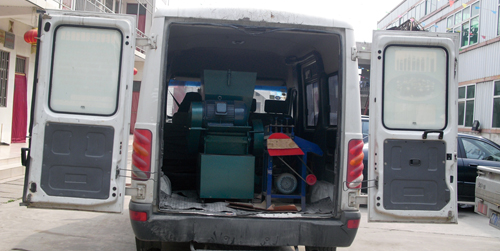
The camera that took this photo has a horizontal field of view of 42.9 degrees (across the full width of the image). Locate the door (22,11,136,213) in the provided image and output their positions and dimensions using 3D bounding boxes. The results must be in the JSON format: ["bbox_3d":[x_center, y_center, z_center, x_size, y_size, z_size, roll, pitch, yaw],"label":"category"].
[{"bbox_3d":[-1.409,-0.115,5.300,0.800,1.630,0.100,4,0,1],"label":"door"}]

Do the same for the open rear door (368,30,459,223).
[{"bbox_3d":[1.428,0.020,5.500,0.760,1.640,0.100,1,0,-3],"label":"open rear door"}]

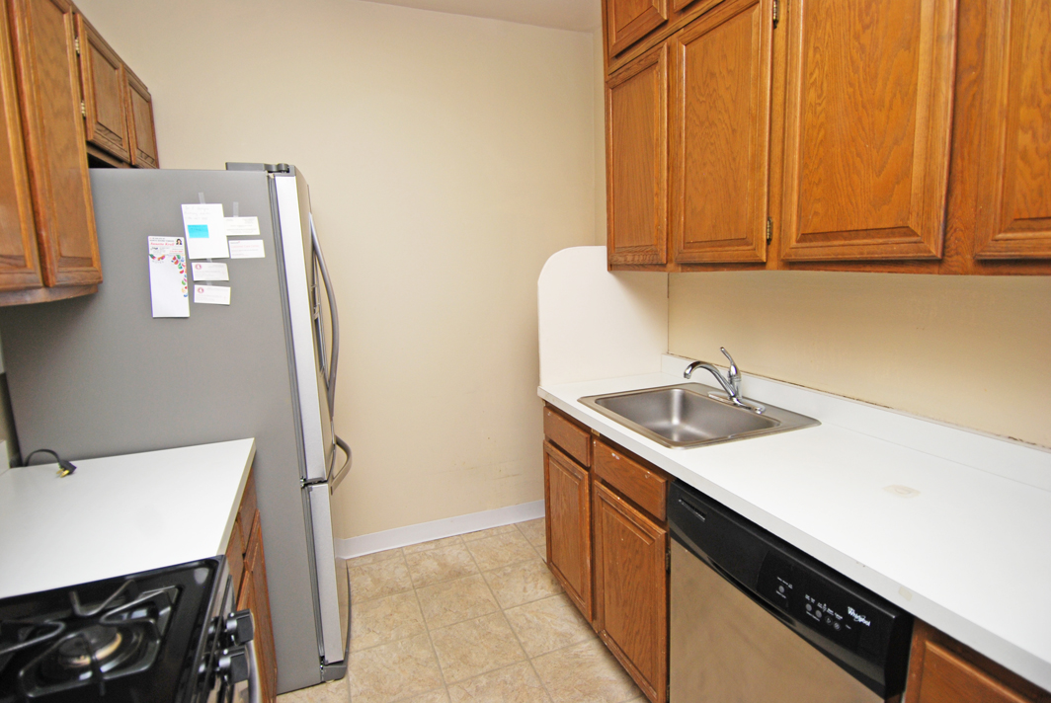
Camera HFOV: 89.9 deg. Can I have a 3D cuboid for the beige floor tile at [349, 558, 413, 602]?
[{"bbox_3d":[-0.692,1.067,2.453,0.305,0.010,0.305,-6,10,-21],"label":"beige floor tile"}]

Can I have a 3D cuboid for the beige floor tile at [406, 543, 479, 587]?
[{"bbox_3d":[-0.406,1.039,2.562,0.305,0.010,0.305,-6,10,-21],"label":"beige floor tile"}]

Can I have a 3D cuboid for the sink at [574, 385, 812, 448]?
[{"bbox_3d":[0.552,0.276,1.802,0.555,0.165,0.640,-6,10,-21],"label":"sink"}]

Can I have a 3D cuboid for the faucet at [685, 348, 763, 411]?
[{"bbox_3d":[0.671,0.086,1.825,0.265,0.200,0.265,-6,10,-21],"label":"faucet"}]

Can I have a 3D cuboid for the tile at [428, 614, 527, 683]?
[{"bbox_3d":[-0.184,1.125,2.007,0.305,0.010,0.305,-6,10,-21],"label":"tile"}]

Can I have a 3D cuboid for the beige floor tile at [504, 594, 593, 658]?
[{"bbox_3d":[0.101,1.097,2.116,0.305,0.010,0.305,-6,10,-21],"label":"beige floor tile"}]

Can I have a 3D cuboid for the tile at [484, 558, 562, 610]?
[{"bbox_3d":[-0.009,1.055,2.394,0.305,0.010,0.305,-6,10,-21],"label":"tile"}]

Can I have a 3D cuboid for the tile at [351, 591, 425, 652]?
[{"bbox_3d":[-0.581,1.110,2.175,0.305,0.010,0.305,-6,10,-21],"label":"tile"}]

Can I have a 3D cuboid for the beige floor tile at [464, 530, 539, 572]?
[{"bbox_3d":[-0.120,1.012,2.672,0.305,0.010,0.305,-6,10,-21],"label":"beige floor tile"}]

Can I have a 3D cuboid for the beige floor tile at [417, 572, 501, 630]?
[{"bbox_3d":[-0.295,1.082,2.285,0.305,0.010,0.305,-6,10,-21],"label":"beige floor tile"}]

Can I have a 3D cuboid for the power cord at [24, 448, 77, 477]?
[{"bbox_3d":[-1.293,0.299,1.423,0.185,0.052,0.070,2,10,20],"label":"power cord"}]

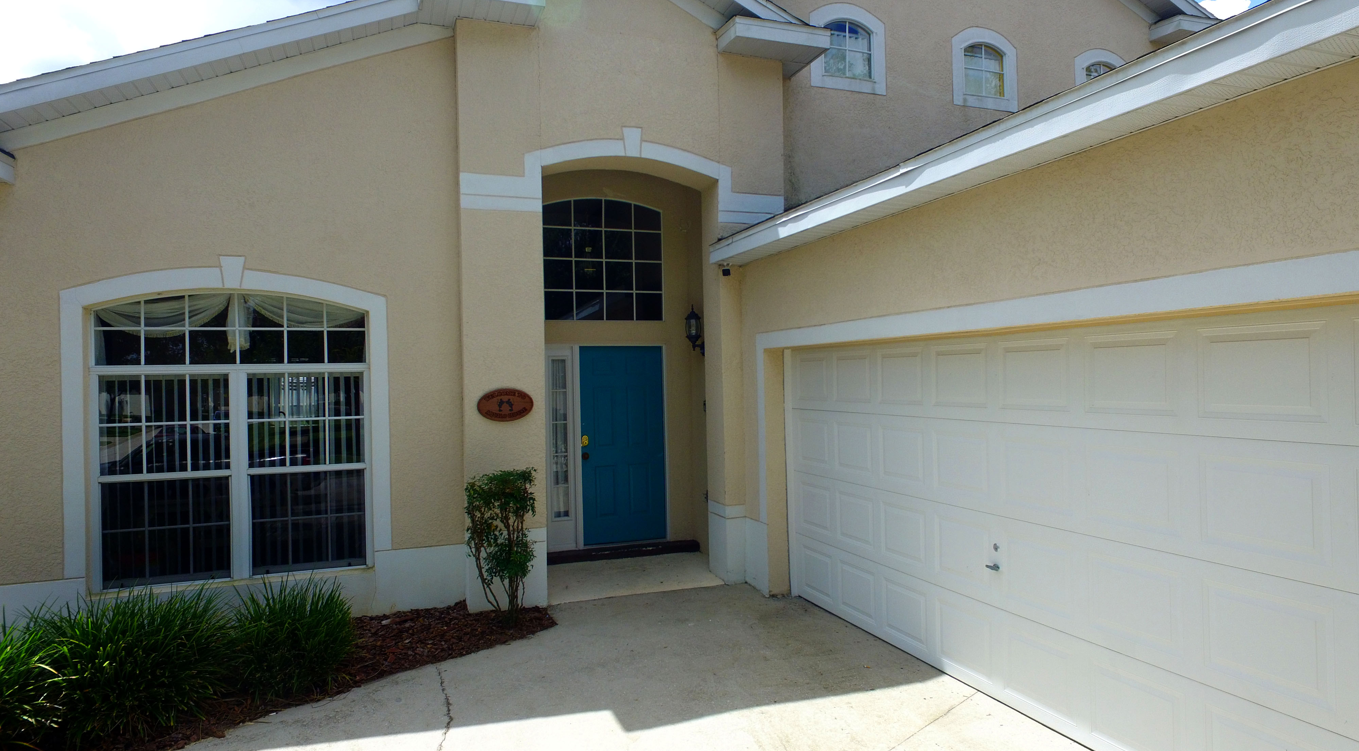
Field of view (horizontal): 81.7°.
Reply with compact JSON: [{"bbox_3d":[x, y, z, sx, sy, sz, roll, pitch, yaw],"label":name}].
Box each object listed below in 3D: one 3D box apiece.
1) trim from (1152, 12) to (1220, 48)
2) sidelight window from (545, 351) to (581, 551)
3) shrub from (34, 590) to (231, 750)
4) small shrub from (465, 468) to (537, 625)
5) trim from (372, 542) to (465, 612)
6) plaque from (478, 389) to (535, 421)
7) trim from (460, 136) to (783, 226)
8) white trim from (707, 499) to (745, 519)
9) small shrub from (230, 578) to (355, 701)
[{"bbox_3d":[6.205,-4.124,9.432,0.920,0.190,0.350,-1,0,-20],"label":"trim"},{"bbox_3d":[-1.203,0.737,7.904,0.380,2.080,0.100,-1,0,-20],"label":"sidelight window"},{"bbox_3d":[-3.146,1.587,4.546,0.940,0.680,0.880,-1,0,-20],"label":"shrub"},{"bbox_3d":[-1.398,1.320,6.158,0.550,1.185,0.520,-1,0,-20],"label":"small shrub"},{"bbox_3d":[-2.141,1.677,6.481,0.720,0.500,0.060,-1,0,-20],"label":"trim"},{"bbox_3d":[-1.420,0.244,6.446,0.457,0.273,0.035,-1,0,-20],"label":"plaque"},{"bbox_3d":[-0.390,-1.718,6.836,2.940,0.690,0.070,-1,0,-20],"label":"trim"},{"bbox_3d":[0.438,1.243,7.342,0.200,0.125,0.460,-1,0,-20],"label":"white trim"},{"bbox_3d":[-2.469,1.602,5.029,0.700,0.630,0.730,-1,0,-20],"label":"small shrub"}]

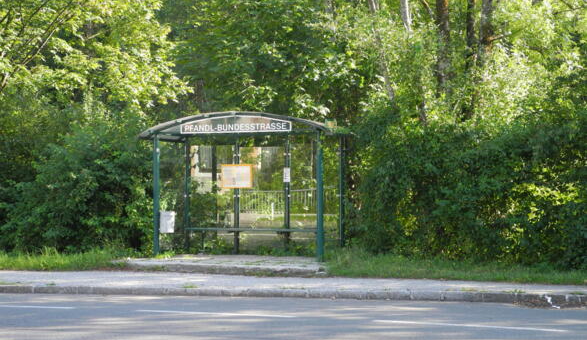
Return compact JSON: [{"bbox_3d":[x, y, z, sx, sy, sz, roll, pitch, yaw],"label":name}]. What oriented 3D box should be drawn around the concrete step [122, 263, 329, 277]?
[{"bbox_3d":[-1.109,1.633,16.887,3.551,0.138,0.445,-1,-1,23],"label":"concrete step"}]

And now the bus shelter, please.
[{"bbox_3d":[-0.783,0.287,18.703,3.770,2.600,1.420,-1,-1,21],"label":"bus shelter"}]

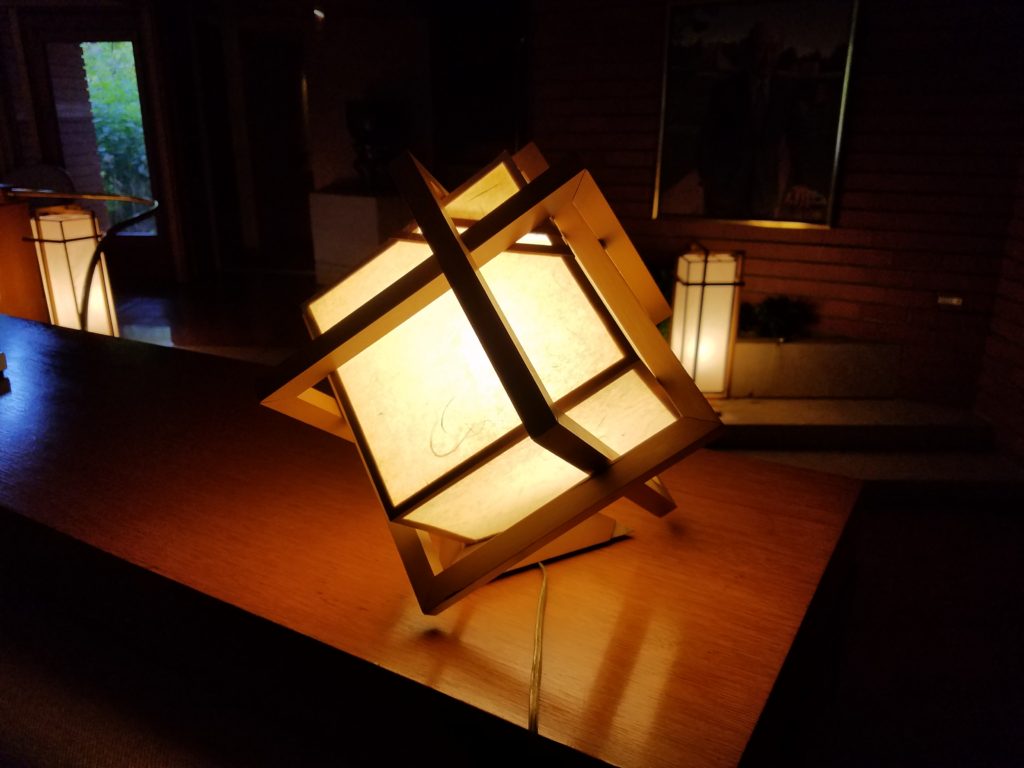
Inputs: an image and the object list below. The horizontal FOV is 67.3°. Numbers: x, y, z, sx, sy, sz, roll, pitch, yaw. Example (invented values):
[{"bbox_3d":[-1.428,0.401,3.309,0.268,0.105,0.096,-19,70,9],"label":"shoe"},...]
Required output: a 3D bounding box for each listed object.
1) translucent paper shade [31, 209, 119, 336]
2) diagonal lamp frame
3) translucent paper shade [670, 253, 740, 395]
[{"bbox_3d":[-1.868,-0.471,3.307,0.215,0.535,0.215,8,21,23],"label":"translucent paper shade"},{"bbox_3d":[-0.004,-0.004,0.781,0.342,0.342,0.342,36,22,-59],"label":"diagonal lamp frame"},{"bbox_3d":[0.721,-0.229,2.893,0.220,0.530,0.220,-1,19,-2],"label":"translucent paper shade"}]

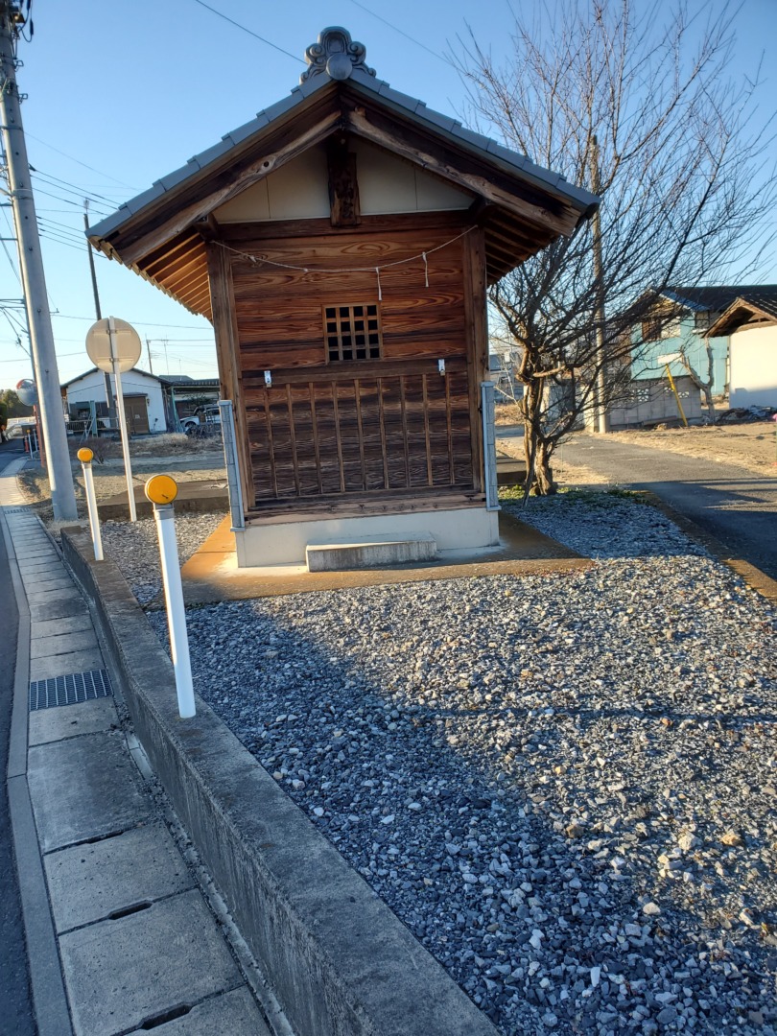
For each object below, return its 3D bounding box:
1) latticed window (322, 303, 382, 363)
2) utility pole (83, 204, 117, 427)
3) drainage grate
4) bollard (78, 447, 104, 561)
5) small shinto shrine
[{"bbox_3d":[-0.262,-1.357,5.725,0.425,0.420,0.050,-4,9,-4],"label":"latticed window"},{"bbox_3d":[-15.099,-10.465,41.056,0.320,11.530,0.320,-4,9,-4],"label":"utility pole"},{"bbox_3d":[-1.841,1.018,4.531,0.435,0.045,0.485,-7,10,-21],"label":"drainage grate"},{"bbox_3d":[-2.414,-0.110,6.358,0.120,0.920,0.080,-6,10,-16],"label":"bollard"},{"bbox_3d":[-0.391,-1.693,7.175,3.380,3.550,4.000,-4,9,-4],"label":"small shinto shrine"}]

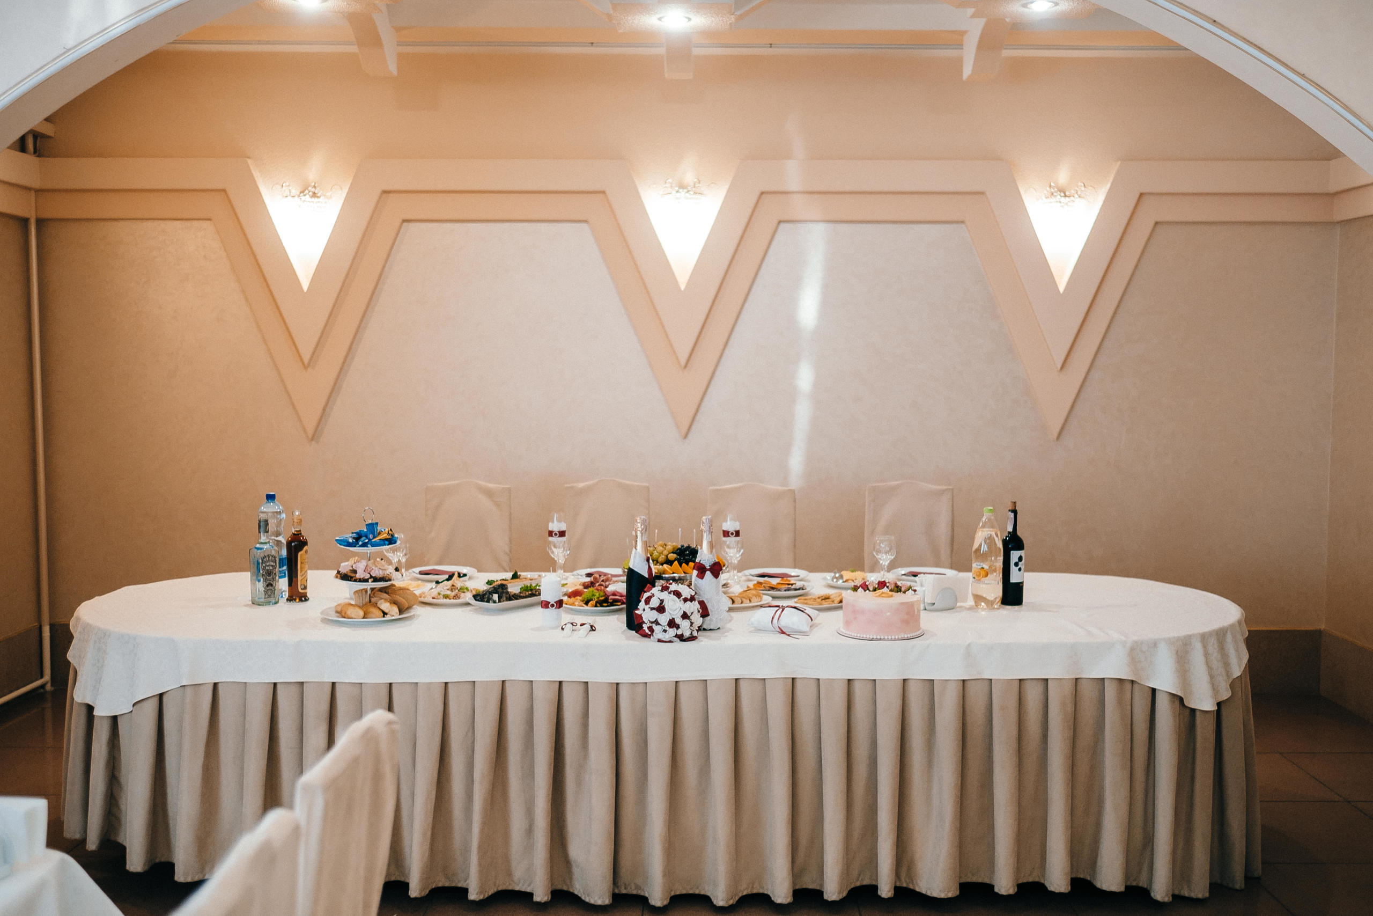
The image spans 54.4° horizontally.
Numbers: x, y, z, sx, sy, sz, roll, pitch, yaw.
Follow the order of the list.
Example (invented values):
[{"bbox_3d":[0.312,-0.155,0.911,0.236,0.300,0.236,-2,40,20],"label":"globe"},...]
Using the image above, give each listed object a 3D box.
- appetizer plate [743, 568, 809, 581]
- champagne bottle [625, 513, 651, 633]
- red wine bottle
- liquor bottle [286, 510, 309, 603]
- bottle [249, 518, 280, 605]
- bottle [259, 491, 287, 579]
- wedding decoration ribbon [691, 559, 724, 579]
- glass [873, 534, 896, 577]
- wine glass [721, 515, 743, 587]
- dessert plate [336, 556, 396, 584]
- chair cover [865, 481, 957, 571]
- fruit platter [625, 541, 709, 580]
[{"bbox_3d":[0.313,0.420,4.669,0.233,0.026,0.233,0,4,0],"label":"appetizer plate"},{"bbox_3d":[-0.131,0.329,3.841,0.086,0.324,0.086,0,4,0],"label":"champagne bottle"},{"bbox_3d":[1.040,0.302,4.238,0.074,0.326,0.074,-2,5,-26],"label":"red wine bottle"},{"bbox_3d":[-1.249,0.312,4.277,0.072,0.292,0.072,3,5,37],"label":"liquor bottle"},{"bbox_3d":[-1.371,0.334,4.333,0.092,0.278,0.090,0,4,0],"label":"bottle"},{"bbox_3d":[-1.380,0.295,4.439,0.090,0.340,0.090,0,4,0],"label":"bottle"},{"bbox_3d":[0.062,0.322,3.818,0.084,0.052,0.035,0,4,0],"label":"wedding decoration ribbon"},{"bbox_3d":[0.713,0.363,4.802,0.079,0.162,0.079,0,4,0],"label":"glass"},{"bbox_3d":[0.158,0.316,4.601,0.066,0.242,0.066,0,4,0],"label":"wine glass"},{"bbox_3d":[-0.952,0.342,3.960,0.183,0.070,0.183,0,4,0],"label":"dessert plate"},{"bbox_3d":[0.938,0.628,5.450,0.400,1.034,0.500,0,4,0],"label":"chair cover"},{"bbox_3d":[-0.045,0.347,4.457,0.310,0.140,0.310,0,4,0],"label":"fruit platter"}]

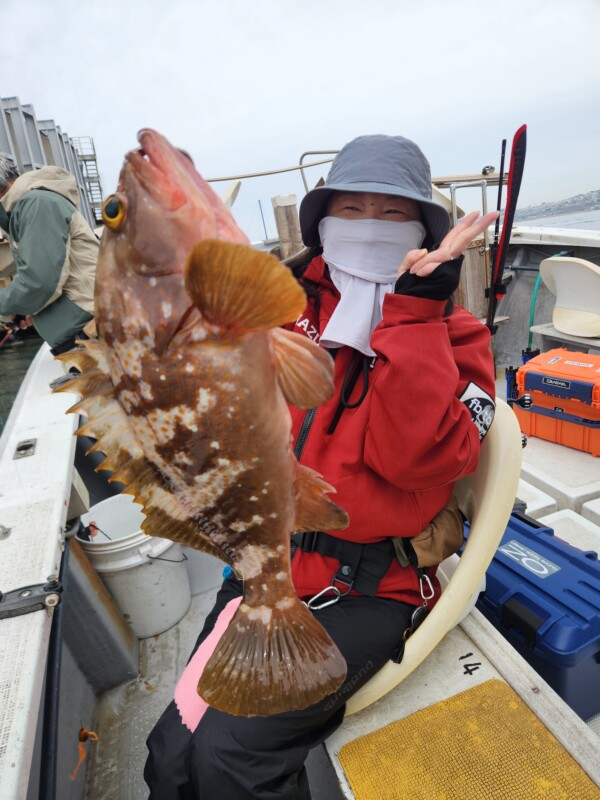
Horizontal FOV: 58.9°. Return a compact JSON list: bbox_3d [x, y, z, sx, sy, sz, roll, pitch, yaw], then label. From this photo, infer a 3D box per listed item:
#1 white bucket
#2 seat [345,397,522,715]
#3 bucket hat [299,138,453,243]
[{"bbox_3d":[-0.524,0.534,1.730,0.305,0.370,0.305,-8,16,0],"label":"white bucket"},{"bbox_3d":[0.140,0.236,1.020,0.480,0.430,0.470,-20,20,-35],"label":"seat"},{"bbox_3d":[0.123,-0.345,0.880,0.255,0.175,0.285,-7,8,10],"label":"bucket hat"}]

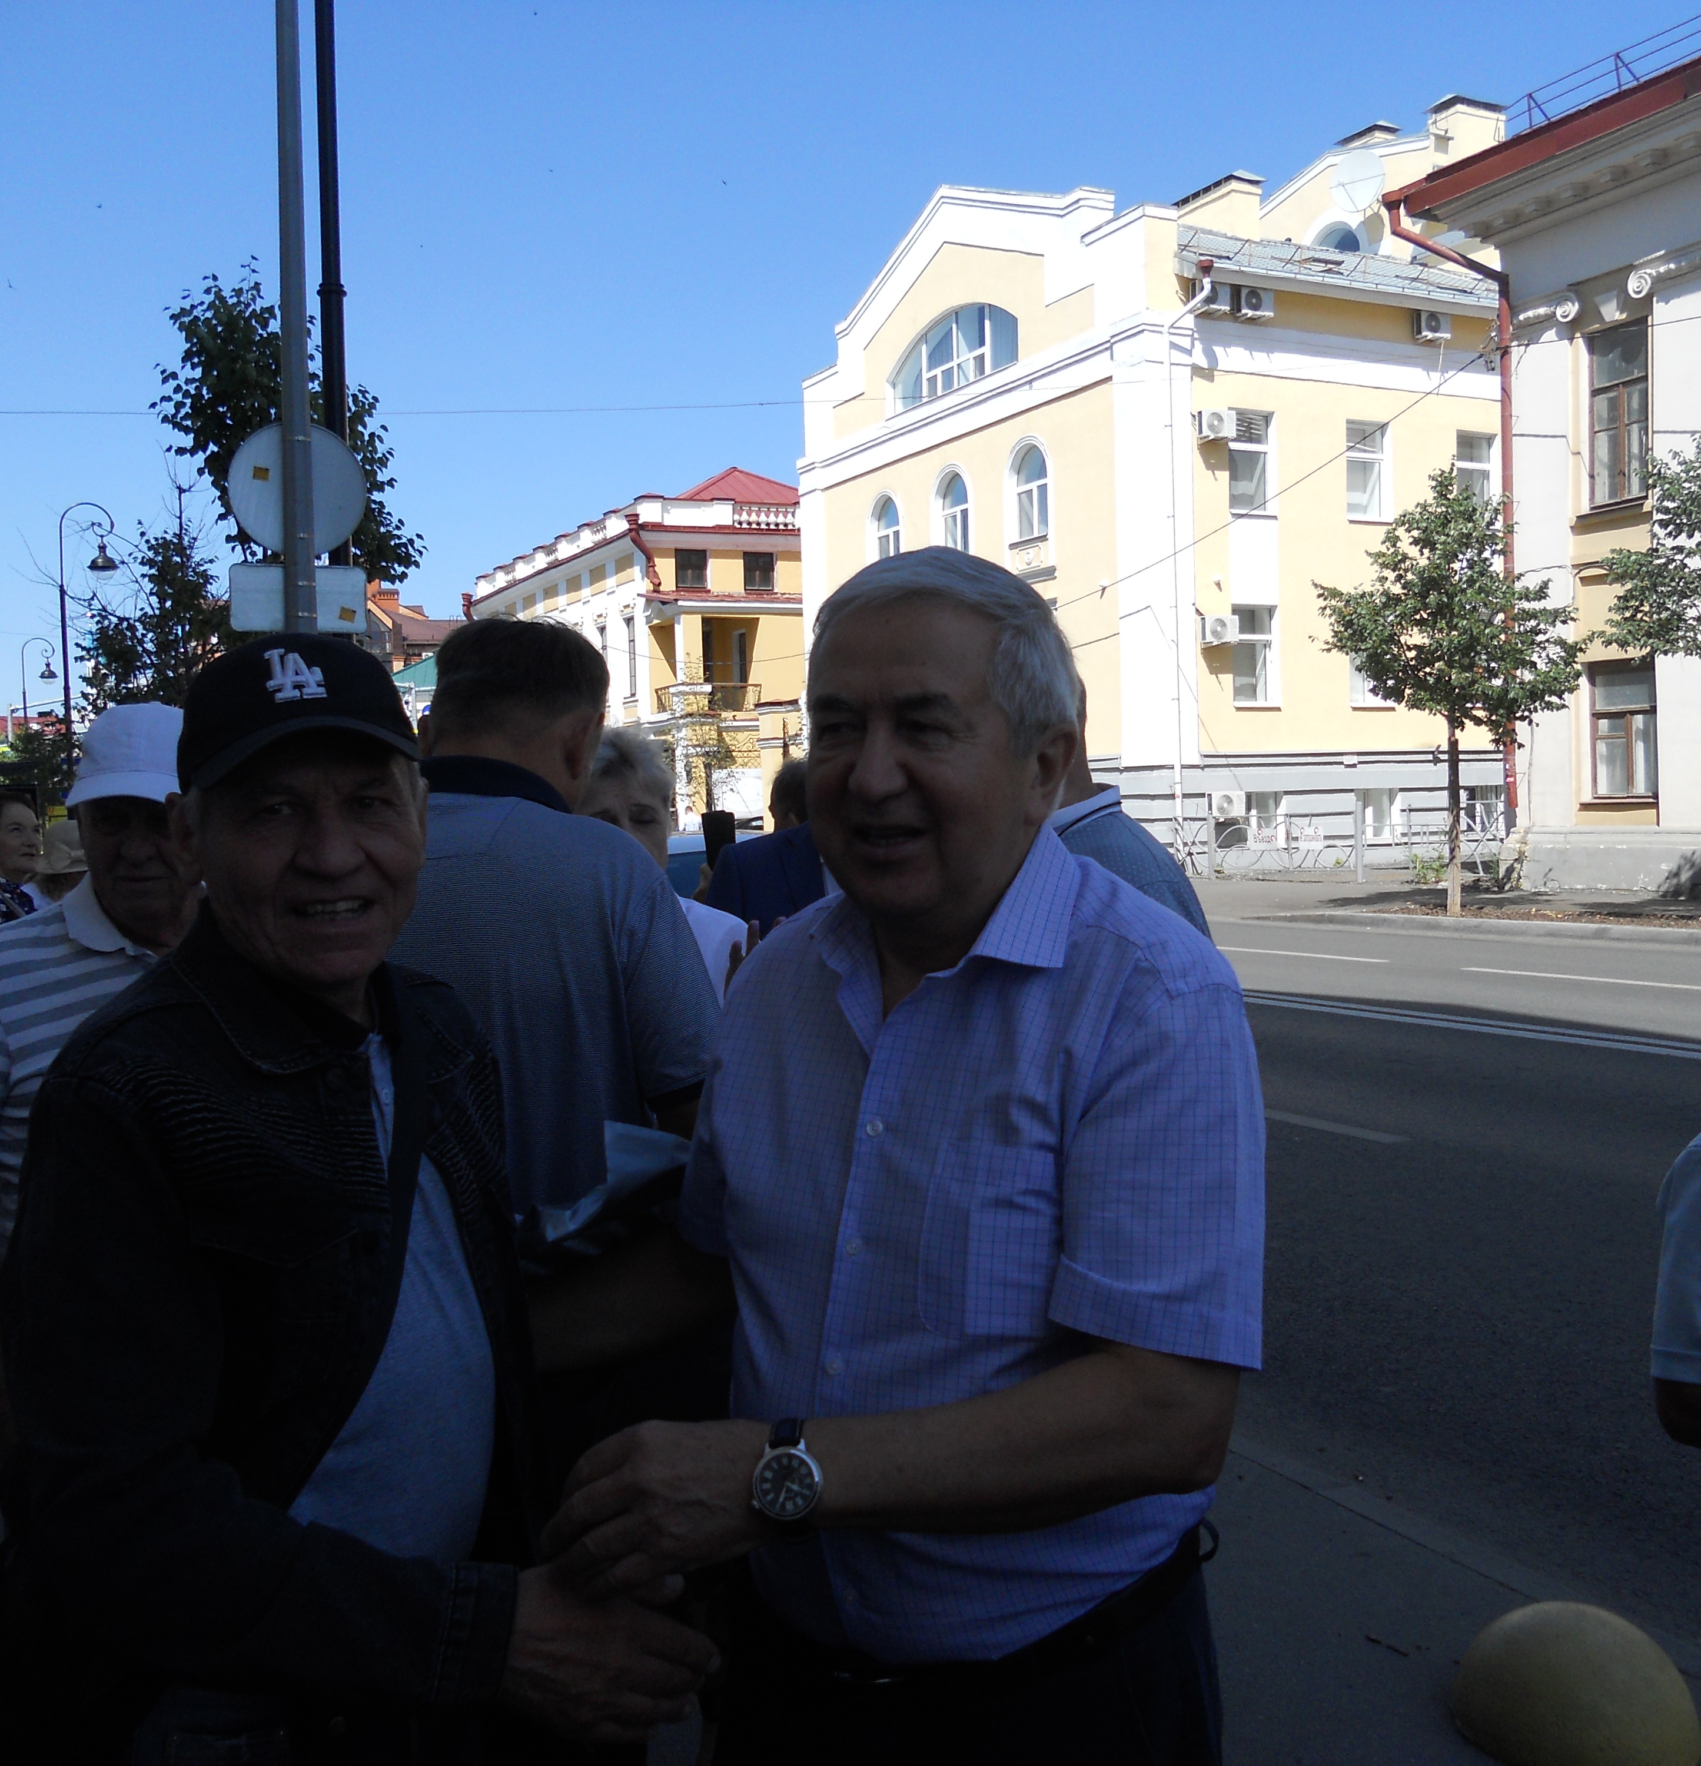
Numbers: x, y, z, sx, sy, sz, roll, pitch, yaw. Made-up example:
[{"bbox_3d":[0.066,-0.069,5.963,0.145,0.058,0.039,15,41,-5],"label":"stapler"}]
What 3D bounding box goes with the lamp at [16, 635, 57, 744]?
[{"bbox_3d":[-22.931,-3.298,52.132,1.100,7.266,0.550,-3,2,-26],"label":"lamp"}]

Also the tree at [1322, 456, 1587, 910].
[{"bbox_3d":[7.563,-2.425,23.298,3.350,5.630,3.200,-1,2,18],"label":"tree"}]

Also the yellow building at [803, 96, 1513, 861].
[{"bbox_3d":[9.149,-9.799,50.739,15.000,18.200,17.200,-3,2,-27],"label":"yellow building"}]

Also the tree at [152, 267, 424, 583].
[{"bbox_3d":[-3.765,-1.521,12.597,1.900,5.365,1.850,-2,2,-16],"label":"tree"}]

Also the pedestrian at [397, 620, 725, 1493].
[{"bbox_3d":[-0.328,0.583,1.931,0.520,1.715,0.370,-1,2,12],"label":"pedestrian"}]

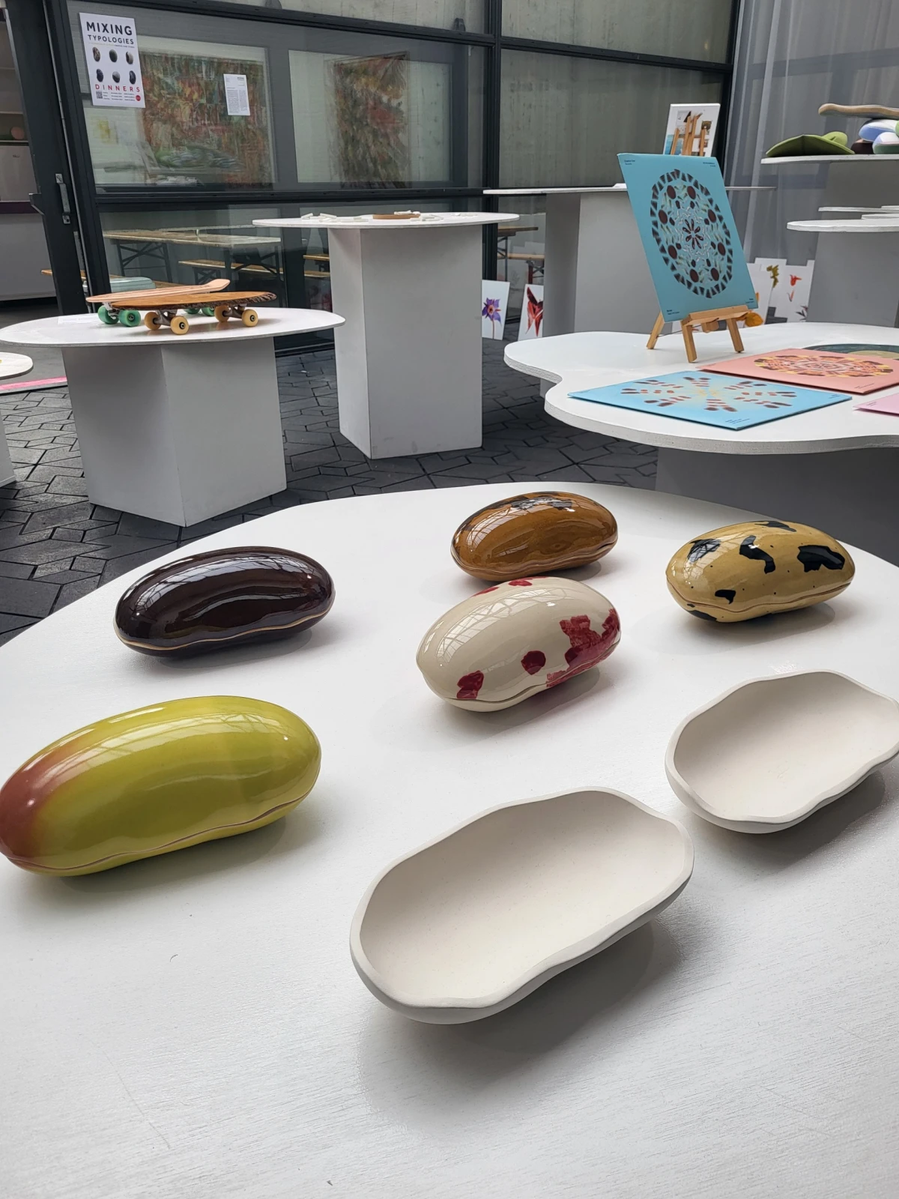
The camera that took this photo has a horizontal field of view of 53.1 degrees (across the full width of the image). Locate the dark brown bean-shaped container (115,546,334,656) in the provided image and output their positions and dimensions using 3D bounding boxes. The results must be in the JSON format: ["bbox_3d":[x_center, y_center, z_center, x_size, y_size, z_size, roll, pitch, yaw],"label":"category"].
[{"bbox_3d":[-0.199,0.001,0.815,0.200,0.090,0.108,-13,27,-25],"label":"dark brown bean-shaped container"}]

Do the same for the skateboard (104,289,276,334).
[{"bbox_3d":[-0.823,-0.948,2.979,0.235,0.100,0.615,21,32,40],"label":"skateboard"}]

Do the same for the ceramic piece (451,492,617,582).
[{"bbox_3d":[0.092,-0.067,0.962,0.193,0.088,0.106,-11,26,-22],"label":"ceramic piece"}]

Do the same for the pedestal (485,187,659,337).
[{"bbox_3d":[0.820,-1.489,4.499,1.360,1.030,1.120,-5,25,-10],"label":"pedestal"}]

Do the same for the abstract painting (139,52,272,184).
[{"bbox_3d":[-2.031,-4.074,7.684,1.128,0.961,0.040,-21,32,-37],"label":"abstract painting"}]

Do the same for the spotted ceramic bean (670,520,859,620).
[{"bbox_3d":[0.296,-0.027,0.864,0.189,0.092,0.111,-6,25,-13],"label":"spotted ceramic bean"}]

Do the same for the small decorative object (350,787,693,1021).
[{"bbox_3d":[0.043,0.184,0.533,0.222,0.050,0.128,-19,30,-34],"label":"small decorative object"}]

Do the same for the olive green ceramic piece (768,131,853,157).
[{"bbox_3d":[1.302,-1.647,3.264,0.310,0.082,0.220,7,26,16],"label":"olive green ceramic piece"}]

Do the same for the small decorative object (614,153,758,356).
[{"bbox_3d":[0.476,-0.671,1.773,0.317,0.367,0.185,-21,32,-37],"label":"small decorative object"}]

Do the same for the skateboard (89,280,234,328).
[{"bbox_3d":[-1.012,-1.057,3.199,0.180,0.120,0.610,17,30,34],"label":"skateboard"}]

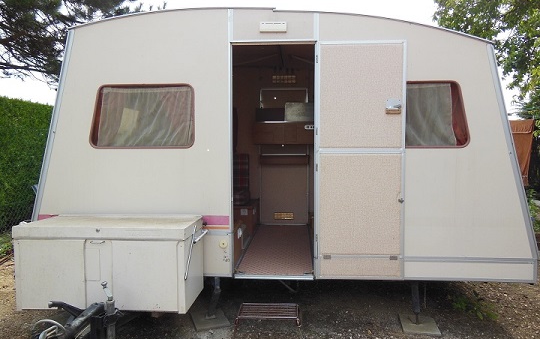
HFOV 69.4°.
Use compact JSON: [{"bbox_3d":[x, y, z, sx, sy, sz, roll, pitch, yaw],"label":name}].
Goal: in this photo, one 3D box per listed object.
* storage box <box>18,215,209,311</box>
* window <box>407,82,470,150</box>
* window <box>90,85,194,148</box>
[{"bbox_3d":[-1.109,0.651,2.808,1.162,0.563,0.484,0,3,4],"label":"storage box"},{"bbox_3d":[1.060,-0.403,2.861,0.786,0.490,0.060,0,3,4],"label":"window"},{"bbox_3d":[-0.989,-0.406,3.016,0.829,0.493,0.060,0,3,4],"label":"window"}]

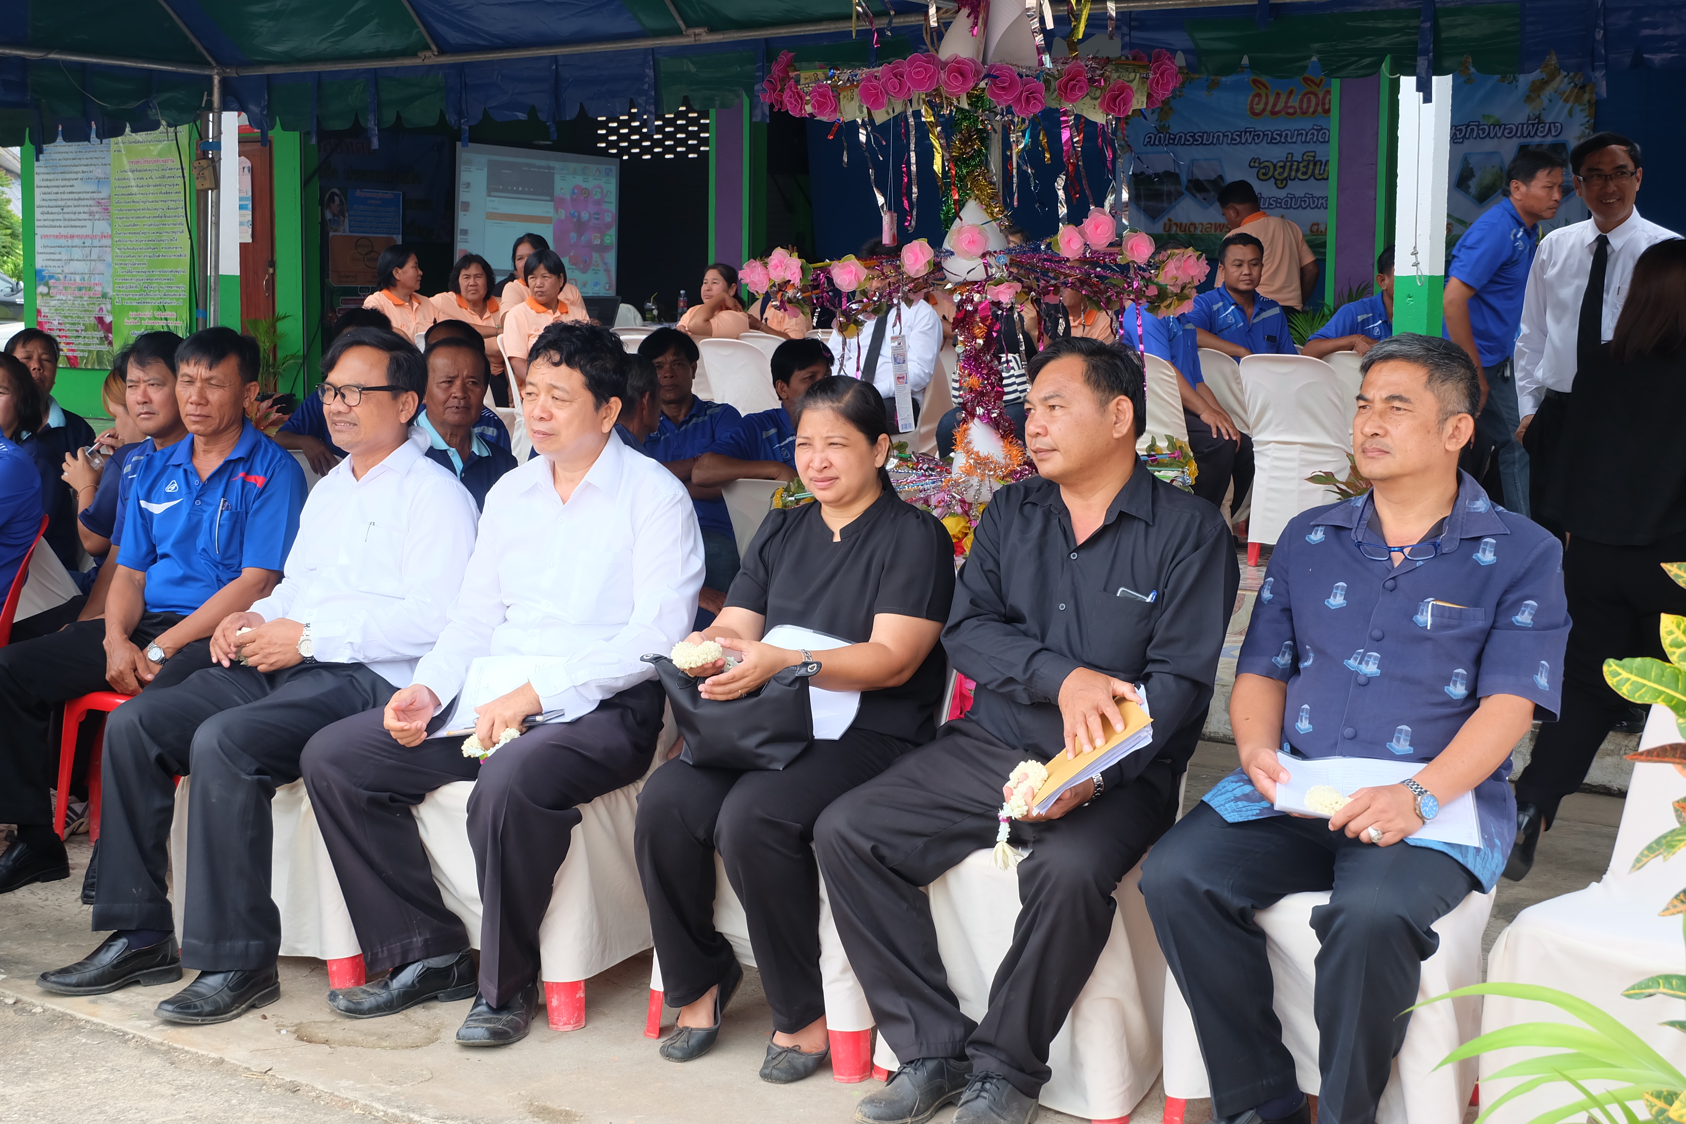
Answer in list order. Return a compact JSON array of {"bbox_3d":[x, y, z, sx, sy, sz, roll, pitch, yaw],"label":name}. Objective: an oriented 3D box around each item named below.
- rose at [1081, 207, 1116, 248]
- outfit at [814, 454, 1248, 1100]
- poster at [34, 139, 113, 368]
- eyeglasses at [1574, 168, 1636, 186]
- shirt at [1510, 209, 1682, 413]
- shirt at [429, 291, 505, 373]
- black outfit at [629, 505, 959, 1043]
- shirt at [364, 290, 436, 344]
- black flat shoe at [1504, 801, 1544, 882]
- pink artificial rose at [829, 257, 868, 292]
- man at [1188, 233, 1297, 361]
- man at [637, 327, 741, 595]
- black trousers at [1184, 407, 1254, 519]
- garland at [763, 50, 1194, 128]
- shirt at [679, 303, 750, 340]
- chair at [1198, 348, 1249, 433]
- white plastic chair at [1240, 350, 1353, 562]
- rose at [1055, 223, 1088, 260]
[{"bbox_3d":[0.607,-0.793,5.450,0.088,0.090,0.070,0,6,-6],"label":"rose"},{"bbox_3d":[0.320,0.350,3.850,0.580,1.010,0.600,4,7,33],"label":"outfit"},{"bbox_3d":[-5.364,-2.233,16.000,0.760,1.780,0.020,4,7,28],"label":"poster"},{"bbox_3d":[2.086,-1.050,6.250,0.145,0.040,0.135,-6,5,11],"label":"eyeglasses"},{"bbox_3d":[2.094,-0.685,6.350,0.480,0.600,0.280,3,6,21],"label":"shirt"},{"bbox_3d":[-1.761,-1.070,10.900,0.430,0.450,0.300,-1,6,-18],"label":"shirt"},{"bbox_3d":[-0.055,0.349,4.030,0.470,0.940,0.560,4,7,29],"label":"black outfit"},{"bbox_3d":[-2.004,-0.935,10.500,0.420,0.570,0.280,-1,6,-18],"label":"shirt"},{"bbox_3d":[1.568,0.646,5.330,0.085,0.240,0.090,1,48,6],"label":"black flat shoe"},{"bbox_3d":[0.016,-0.696,5.550,0.088,0.085,0.070,2,6,14],"label":"pink artificial rose"},{"bbox_3d":[1.618,-0.687,9.336,0.550,1.290,0.750,1,6,3],"label":"man"},{"bbox_3d":[-0.459,-0.083,6.750,0.520,1.270,0.780,2,5,7],"label":"man"},{"bbox_3d":[1.403,-0.387,9.350,0.600,0.630,0.410,-1,6,-22],"label":"black trousers"},{"bbox_3d":[0.288,-1.054,5.100,0.920,0.150,0.820,1,6,0],"label":"garland"},{"bbox_3d":[-0.654,-1.035,11.800,0.290,0.560,0.410,-4,7,-41],"label":"shirt"},{"bbox_3d":[1.643,-0.517,10.135,0.440,0.850,0.500,4,6,28],"label":"chair"},{"bbox_3d":[1.887,-0.420,9.097,0.450,0.810,0.500,5,7,34],"label":"white plastic chair"},{"bbox_3d":[0.495,-0.698,5.000,0.068,0.075,0.060,0,6,-6],"label":"rose"}]

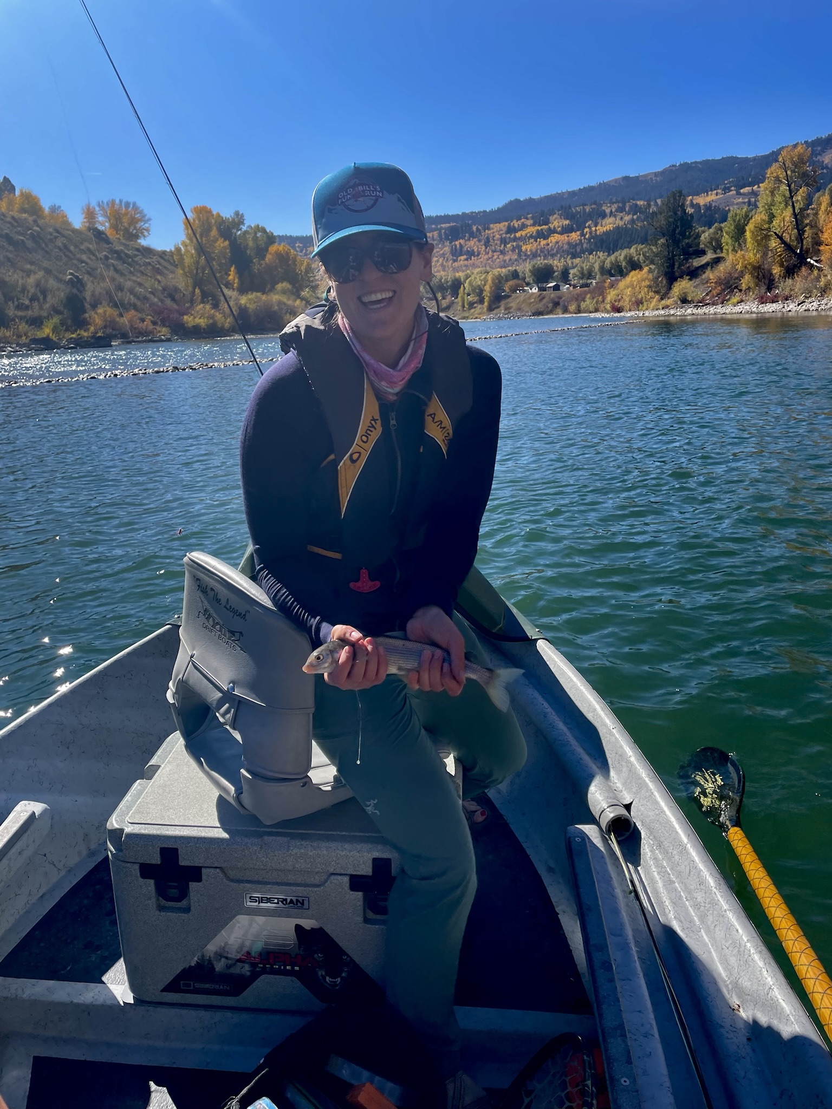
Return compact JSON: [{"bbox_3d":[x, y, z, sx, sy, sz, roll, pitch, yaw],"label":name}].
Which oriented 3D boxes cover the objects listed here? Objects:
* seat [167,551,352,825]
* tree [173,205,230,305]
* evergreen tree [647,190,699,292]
[{"bbox_3d":[-0.194,0.198,1.637,0.440,0.370,0.450,-11,19,-33],"label":"seat"},{"bbox_3d":[-20.577,-28.716,80.000,5.020,9.027,5.020,-5,16,-13],"label":"tree"},{"bbox_3d":[30.818,-37.607,100.000,5.574,11.526,5.574,3,17,16],"label":"evergreen tree"}]

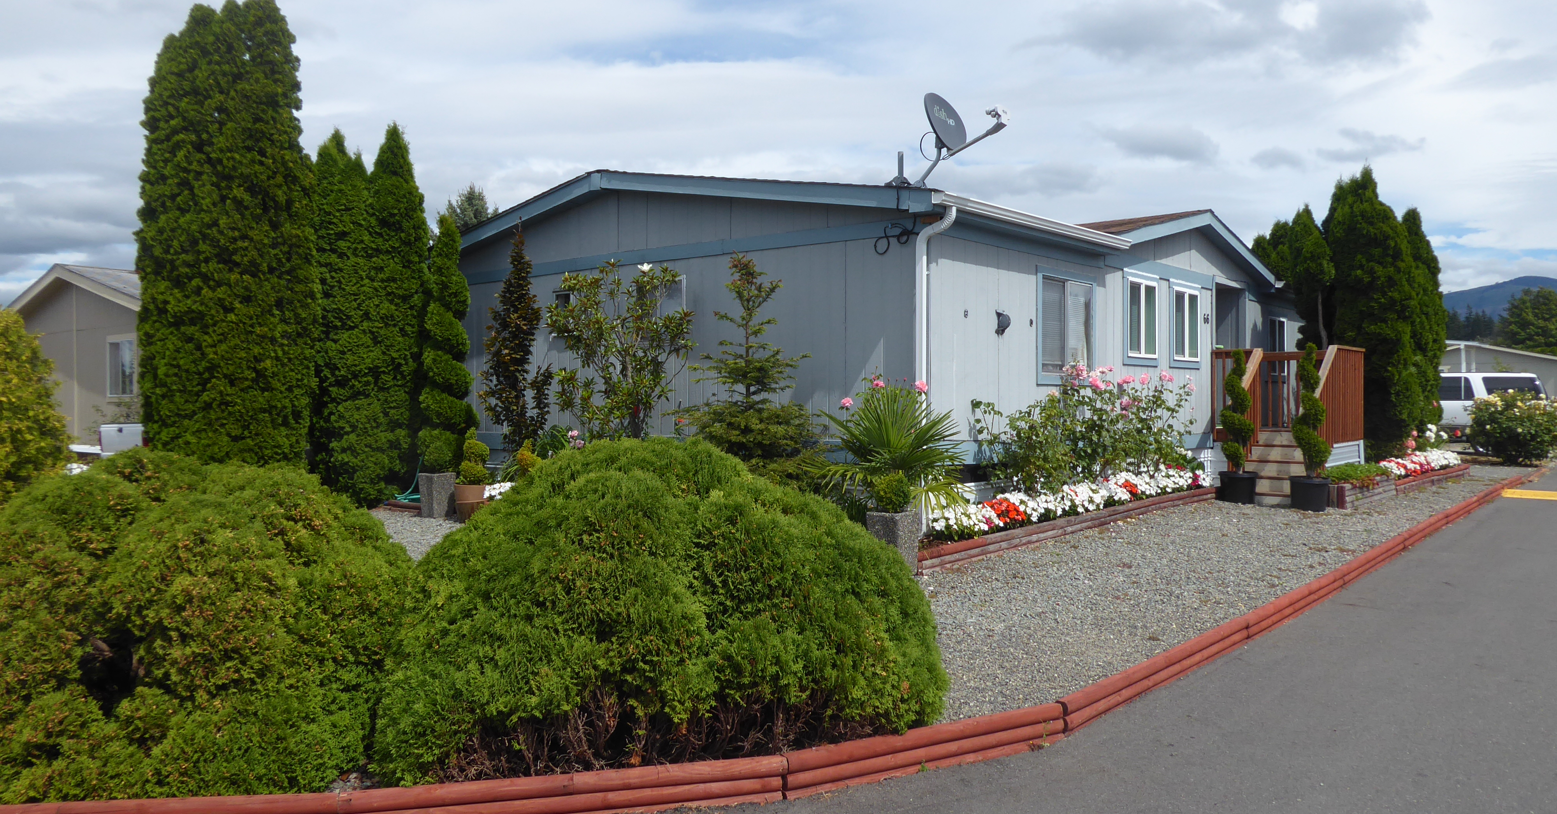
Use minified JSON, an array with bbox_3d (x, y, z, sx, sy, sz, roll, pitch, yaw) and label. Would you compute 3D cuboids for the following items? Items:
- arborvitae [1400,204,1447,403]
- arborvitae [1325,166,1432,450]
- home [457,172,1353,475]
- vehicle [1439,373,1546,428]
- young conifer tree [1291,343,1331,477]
[{"bbox_3d":[10.678,-1.118,18.000,1.050,4.436,1.050,0,0,0],"label":"arborvitae"},{"bbox_3d":[10.150,-1.464,18.400,1.750,5.100,1.750,0,1,30],"label":"arborvitae"},{"bbox_3d":[2.850,-0.750,17.400,8.600,3.780,14.800,0,0,40],"label":"home"},{"bbox_3d":[15.500,0.141,26.300,5.300,1.930,2.000,0,1,39],"label":"vehicle"},{"bbox_3d":[5.972,0.034,12.100,0.450,1.500,0.450,0,0,0],"label":"young conifer tree"}]

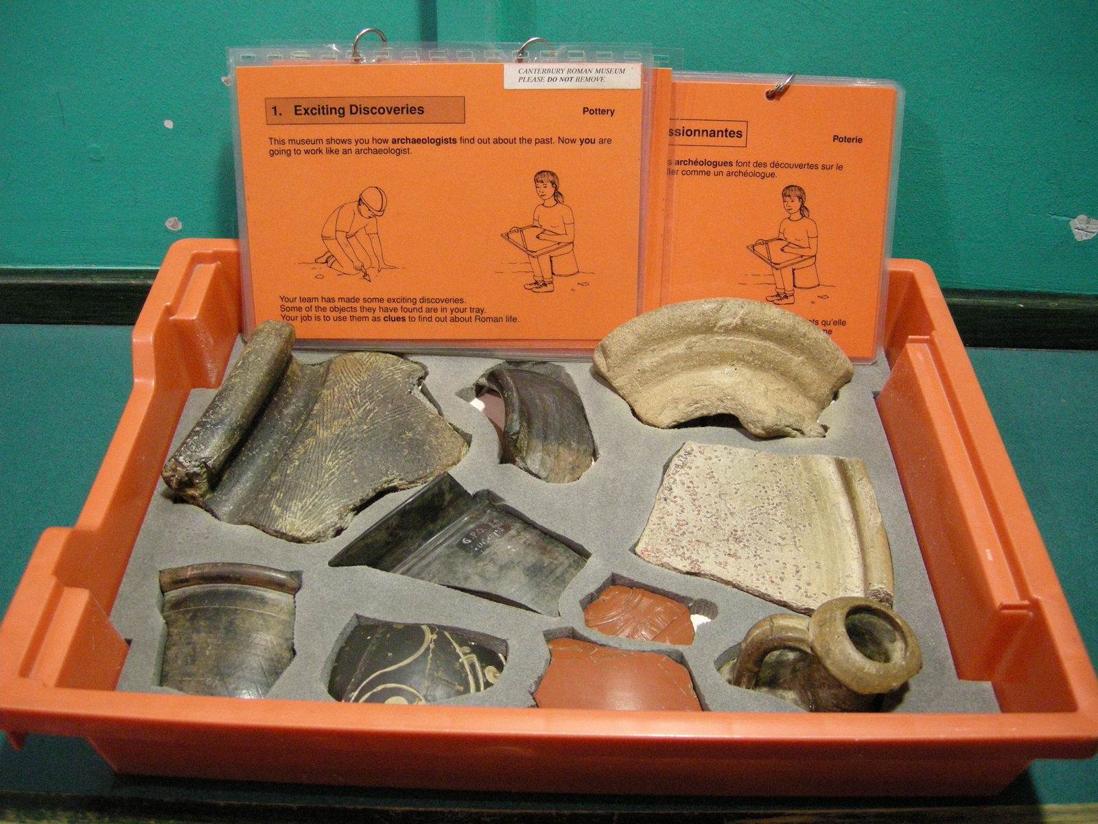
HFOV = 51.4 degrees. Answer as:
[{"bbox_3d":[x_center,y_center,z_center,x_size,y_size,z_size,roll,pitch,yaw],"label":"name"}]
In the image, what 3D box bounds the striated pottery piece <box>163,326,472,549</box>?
[{"bbox_3d":[-0.112,0.012,0.582,0.134,0.046,0.134,12,43,11],"label":"striated pottery piece"}]

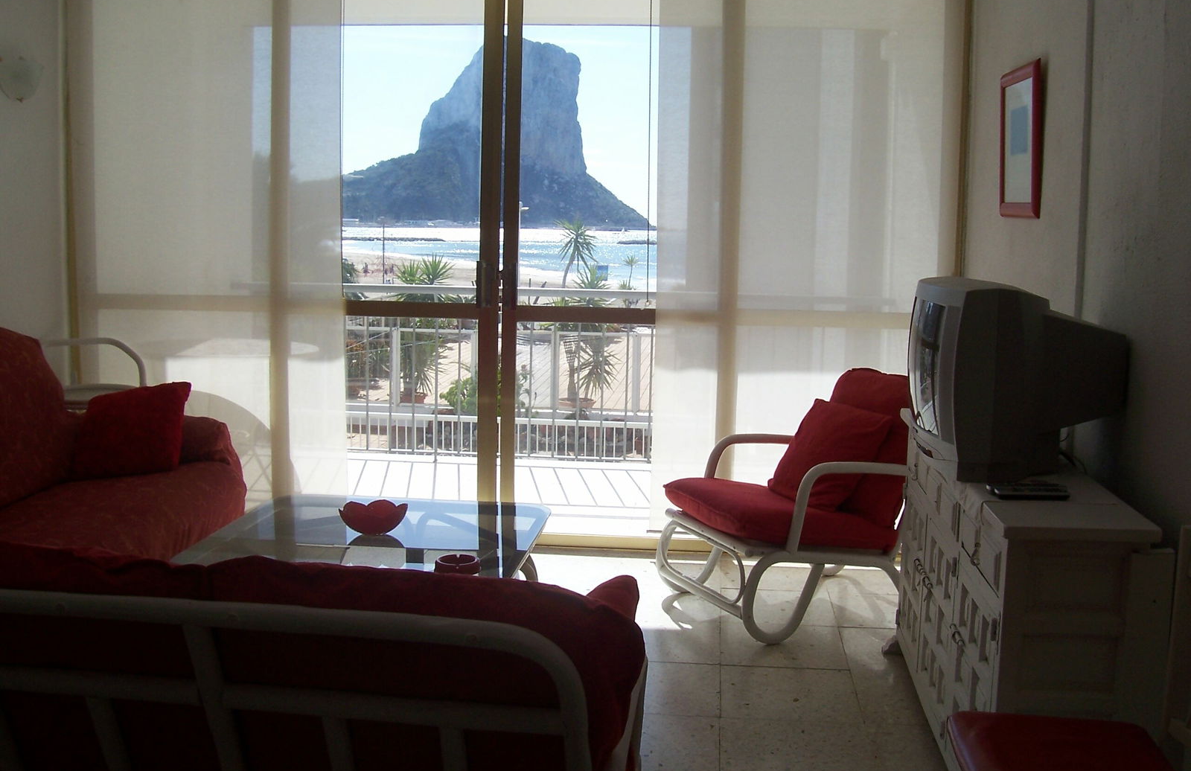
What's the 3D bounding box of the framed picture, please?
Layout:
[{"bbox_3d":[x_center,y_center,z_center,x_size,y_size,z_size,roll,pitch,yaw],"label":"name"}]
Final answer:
[{"bbox_3d":[1.392,-0.801,3.706,0.030,0.505,0.490,2,8,6],"label":"framed picture"}]

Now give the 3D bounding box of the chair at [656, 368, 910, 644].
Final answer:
[{"bbox_3d":[0.764,0.386,4.077,0.920,0.870,0.640,-2,9,-22],"label":"chair"}]

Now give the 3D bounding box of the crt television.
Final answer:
[{"bbox_3d":[1.136,-0.031,3.059,0.445,0.490,0.550,2,8,4],"label":"crt television"}]

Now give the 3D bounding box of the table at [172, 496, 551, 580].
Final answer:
[{"bbox_3d":[-0.644,0.667,3.302,0.943,0.475,0.935,2,8,6],"label":"table"}]

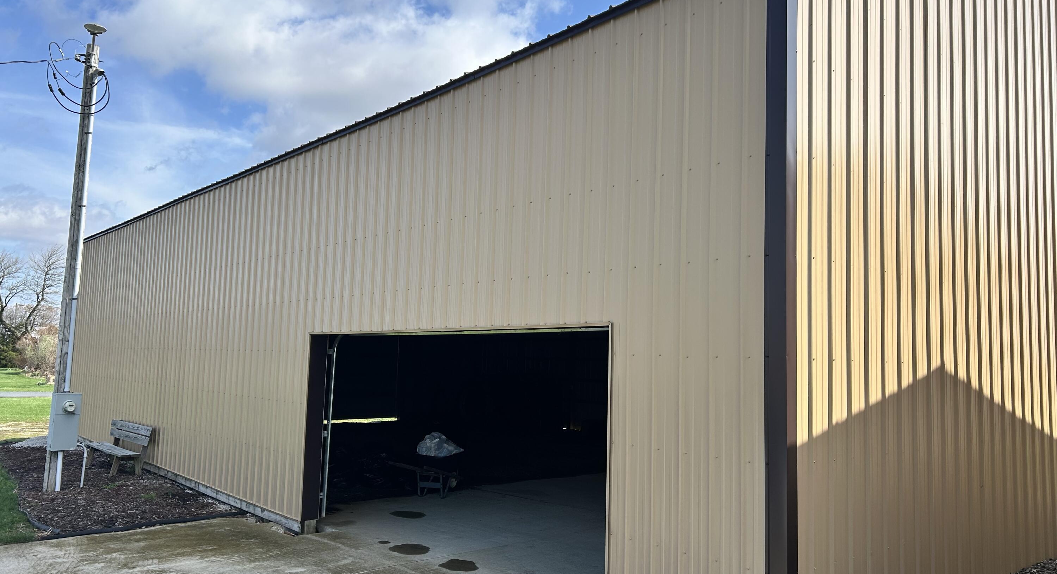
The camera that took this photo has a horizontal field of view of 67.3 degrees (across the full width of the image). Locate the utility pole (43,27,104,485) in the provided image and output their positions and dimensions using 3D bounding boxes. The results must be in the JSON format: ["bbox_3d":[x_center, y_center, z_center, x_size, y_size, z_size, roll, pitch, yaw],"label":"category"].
[{"bbox_3d":[-6.450,-0.512,11.409,0.450,6.750,0.550,-3,-8,42],"label":"utility pole"}]

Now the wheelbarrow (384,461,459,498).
[{"bbox_3d":[-1.325,2.655,11.220,0.660,0.620,1.420,-1,-7,29],"label":"wheelbarrow"}]

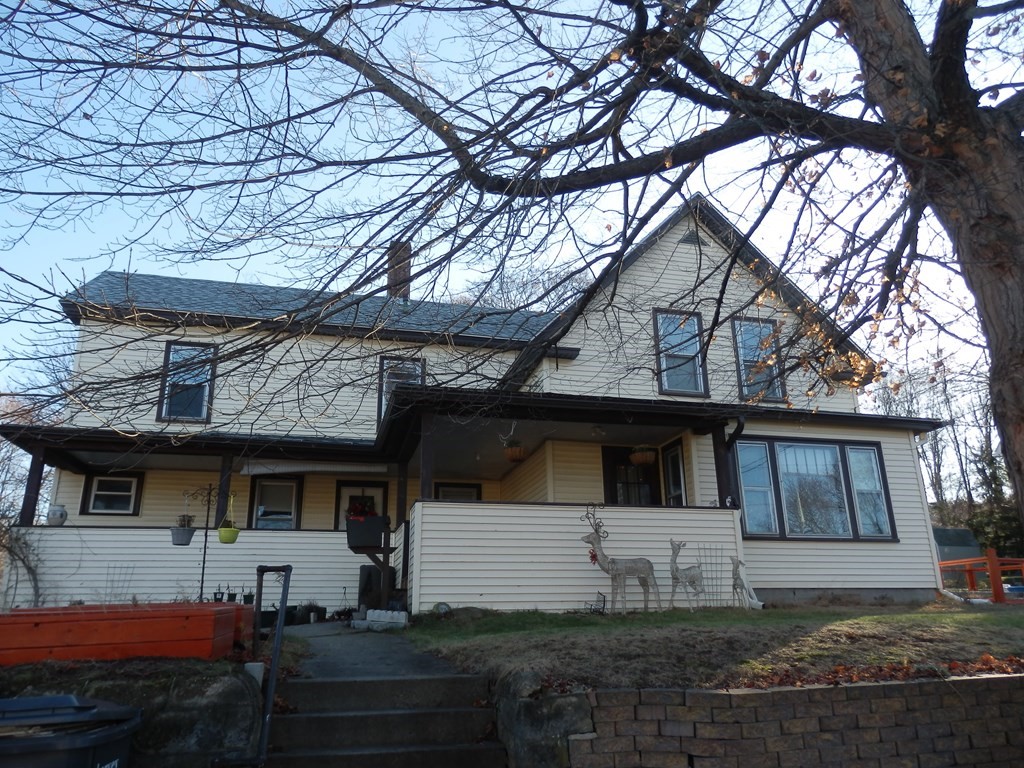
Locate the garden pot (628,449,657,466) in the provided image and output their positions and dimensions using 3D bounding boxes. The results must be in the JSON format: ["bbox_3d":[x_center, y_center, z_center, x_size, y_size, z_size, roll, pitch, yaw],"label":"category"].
[{"bbox_3d":[1.976,1.103,11.178,0.400,0.200,0.400,-1,-19,0],"label":"garden pot"}]

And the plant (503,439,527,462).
[{"bbox_3d":[0.049,0.959,10.781,0.340,0.310,0.340,4,-19,-13],"label":"plant"}]

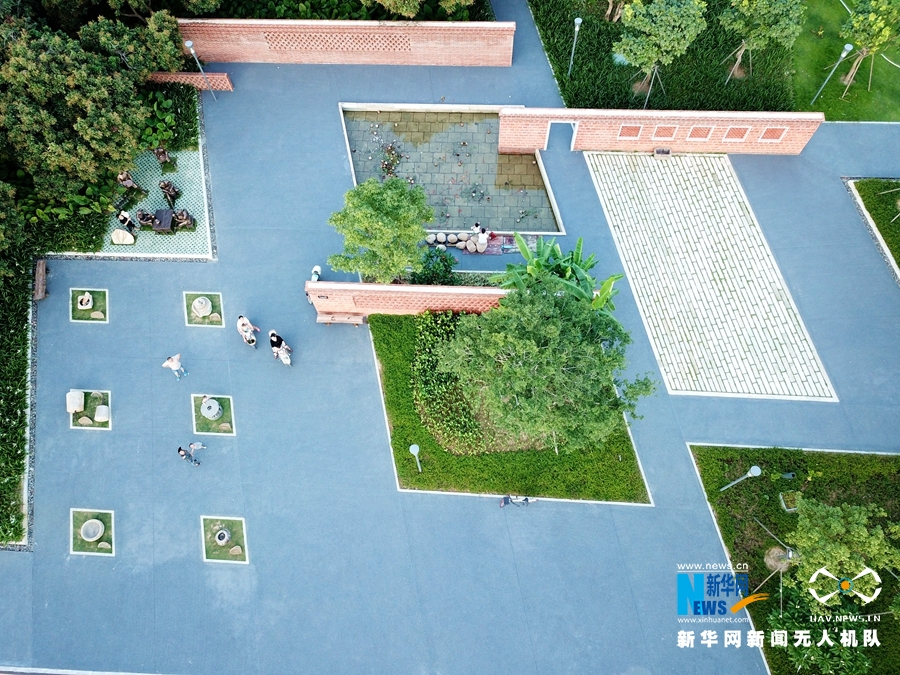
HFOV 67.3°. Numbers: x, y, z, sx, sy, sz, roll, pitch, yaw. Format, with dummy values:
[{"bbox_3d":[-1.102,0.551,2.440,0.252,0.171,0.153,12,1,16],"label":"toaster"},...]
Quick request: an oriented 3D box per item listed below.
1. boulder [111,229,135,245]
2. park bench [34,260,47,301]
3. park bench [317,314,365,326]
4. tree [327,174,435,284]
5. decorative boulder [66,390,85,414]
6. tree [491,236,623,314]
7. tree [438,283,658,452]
[{"bbox_3d":[-14.575,-4.486,30.112,0.840,0.500,0.500,2,67,3],"label":"boulder"},{"bbox_3d":[-17.626,-2.391,29.338,0.400,0.440,1.900,-11,67,-3],"label":"park bench"},{"bbox_3d":[-4.525,-0.645,28.175,1.900,0.440,0.380,2,67,3],"label":"park bench"},{"bbox_3d":[-2.605,-3.653,26.601,4.000,5.600,4.000,2,67,3],"label":"tree"},{"bbox_3d":[-14.962,2.597,27.008,0.620,0.620,0.820,-11,67,-3],"label":"decorative boulder"},{"bbox_3d":[4.237,-2.297,26.946,5.000,3.500,3.400,2,67,3],"label":"tree"},{"bbox_3d":[3.351,1.198,24.106,7.000,6.000,6.300,2,67,3],"label":"tree"}]

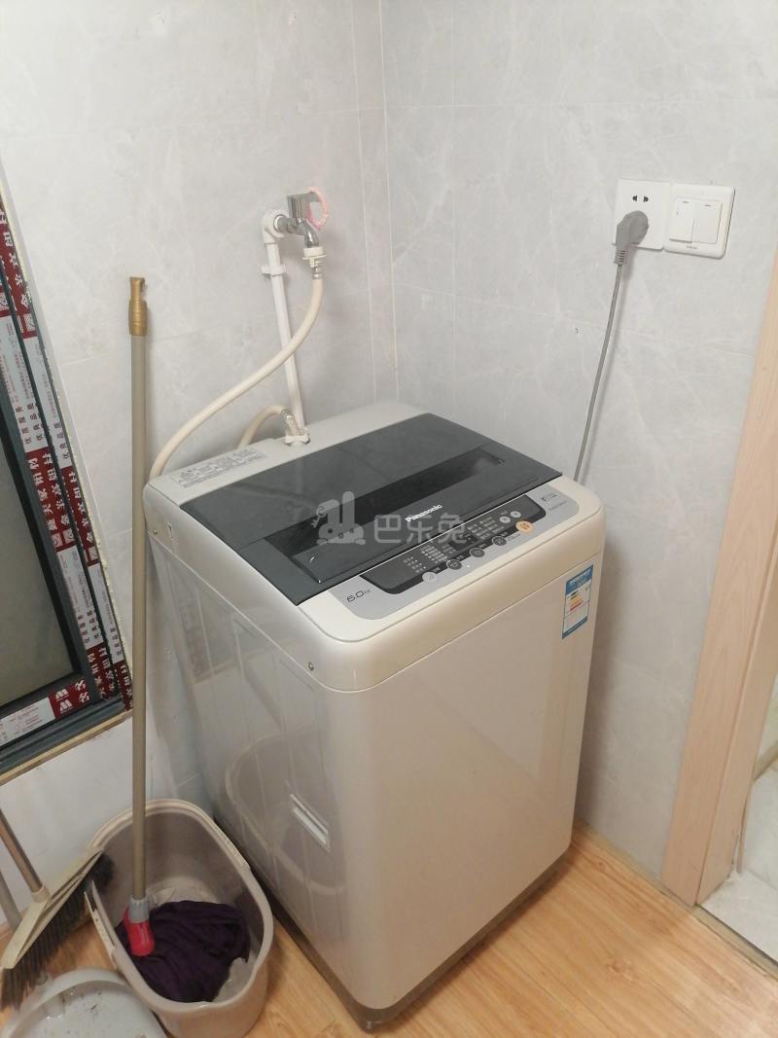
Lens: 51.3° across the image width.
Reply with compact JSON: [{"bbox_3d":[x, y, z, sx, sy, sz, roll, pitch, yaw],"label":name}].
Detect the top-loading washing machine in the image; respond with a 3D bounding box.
[{"bbox_3d":[-0.012,0.313,1.482,0.525,0.855,0.555,-24,36,-32],"label":"top-loading washing machine"}]

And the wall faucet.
[{"bbox_3d":[-0.141,-0.465,1.258,0.053,0.079,0.098,-25,36,-34],"label":"wall faucet"}]

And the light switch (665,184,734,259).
[{"bbox_3d":[0.405,-0.390,1.060,0.010,0.086,0.086,-25,36,-34],"label":"light switch"}]

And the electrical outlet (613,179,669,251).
[{"bbox_3d":[0.348,-0.420,1.118,0.009,0.086,0.086,-25,36,-34],"label":"electrical outlet"}]

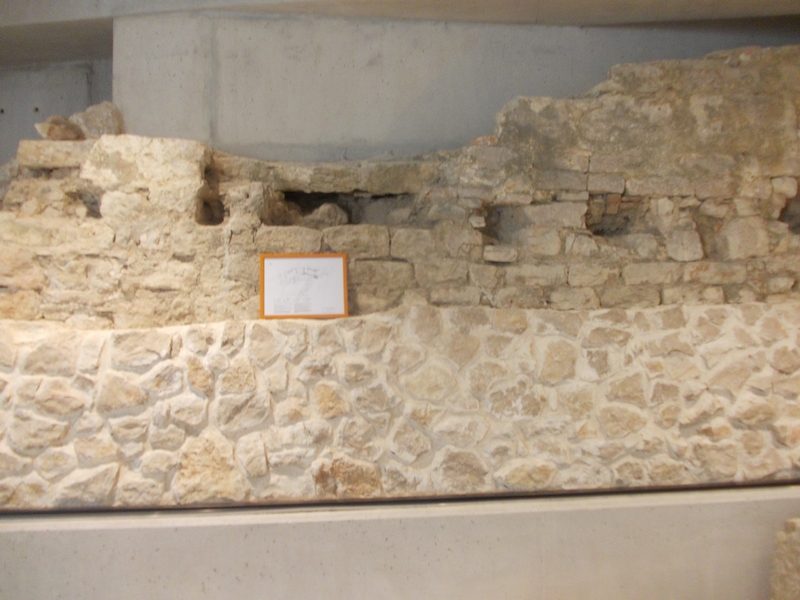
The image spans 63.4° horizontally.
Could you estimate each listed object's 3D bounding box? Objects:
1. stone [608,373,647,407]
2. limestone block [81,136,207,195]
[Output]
[{"bbox_3d":[1.260,0.497,3.657,0.217,0.186,0.141,0,2,-6],"label":"stone"},{"bbox_3d":[-1.359,-0.723,3.573,0.657,0.313,0.360,-1,3,-4],"label":"limestone block"}]

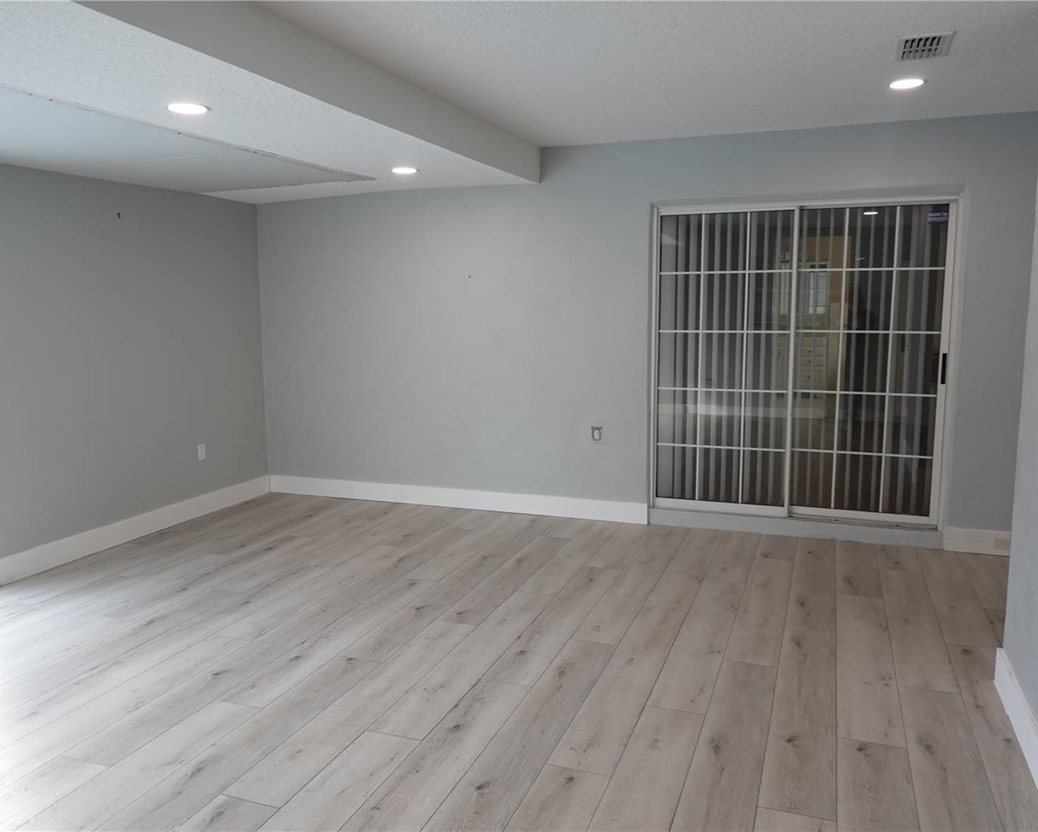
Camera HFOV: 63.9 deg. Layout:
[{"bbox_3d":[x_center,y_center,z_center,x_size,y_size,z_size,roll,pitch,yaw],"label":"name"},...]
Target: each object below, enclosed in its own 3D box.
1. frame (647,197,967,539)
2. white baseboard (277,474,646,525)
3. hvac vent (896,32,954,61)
[{"bbox_3d":[1.767,-0.336,5.337,1.793,2.021,0.120,3,8,21],"label":"frame"},{"bbox_3d":[-0.562,0.605,6.193,3.060,0.145,0.018,3,8,21],"label":"white baseboard"},{"bbox_3d":[1.651,-1.508,3.395,0.203,0.022,0.358,3,8,21],"label":"hvac vent"}]

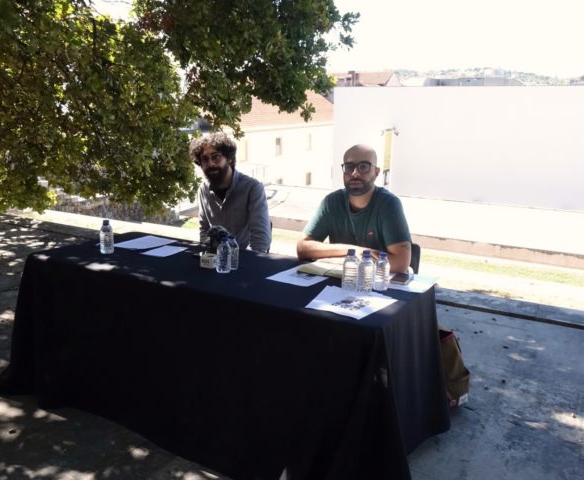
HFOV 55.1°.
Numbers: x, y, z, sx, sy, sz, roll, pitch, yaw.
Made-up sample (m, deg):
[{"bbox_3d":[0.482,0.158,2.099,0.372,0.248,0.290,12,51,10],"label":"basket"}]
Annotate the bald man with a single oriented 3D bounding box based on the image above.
[{"bbox_3d":[0.260,0.220,2.653,0.600,1.320,0.750,7,13,26],"label":"bald man"}]

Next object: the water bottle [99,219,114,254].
[{"bbox_3d":[-0.941,-0.015,2.845,0.066,0.170,0.066,1,12,0],"label":"water bottle"}]

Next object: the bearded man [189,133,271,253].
[{"bbox_3d":[-0.415,0.097,3.103,0.540,1.360,0.750,8,13,30],"label":"bearded man"}]

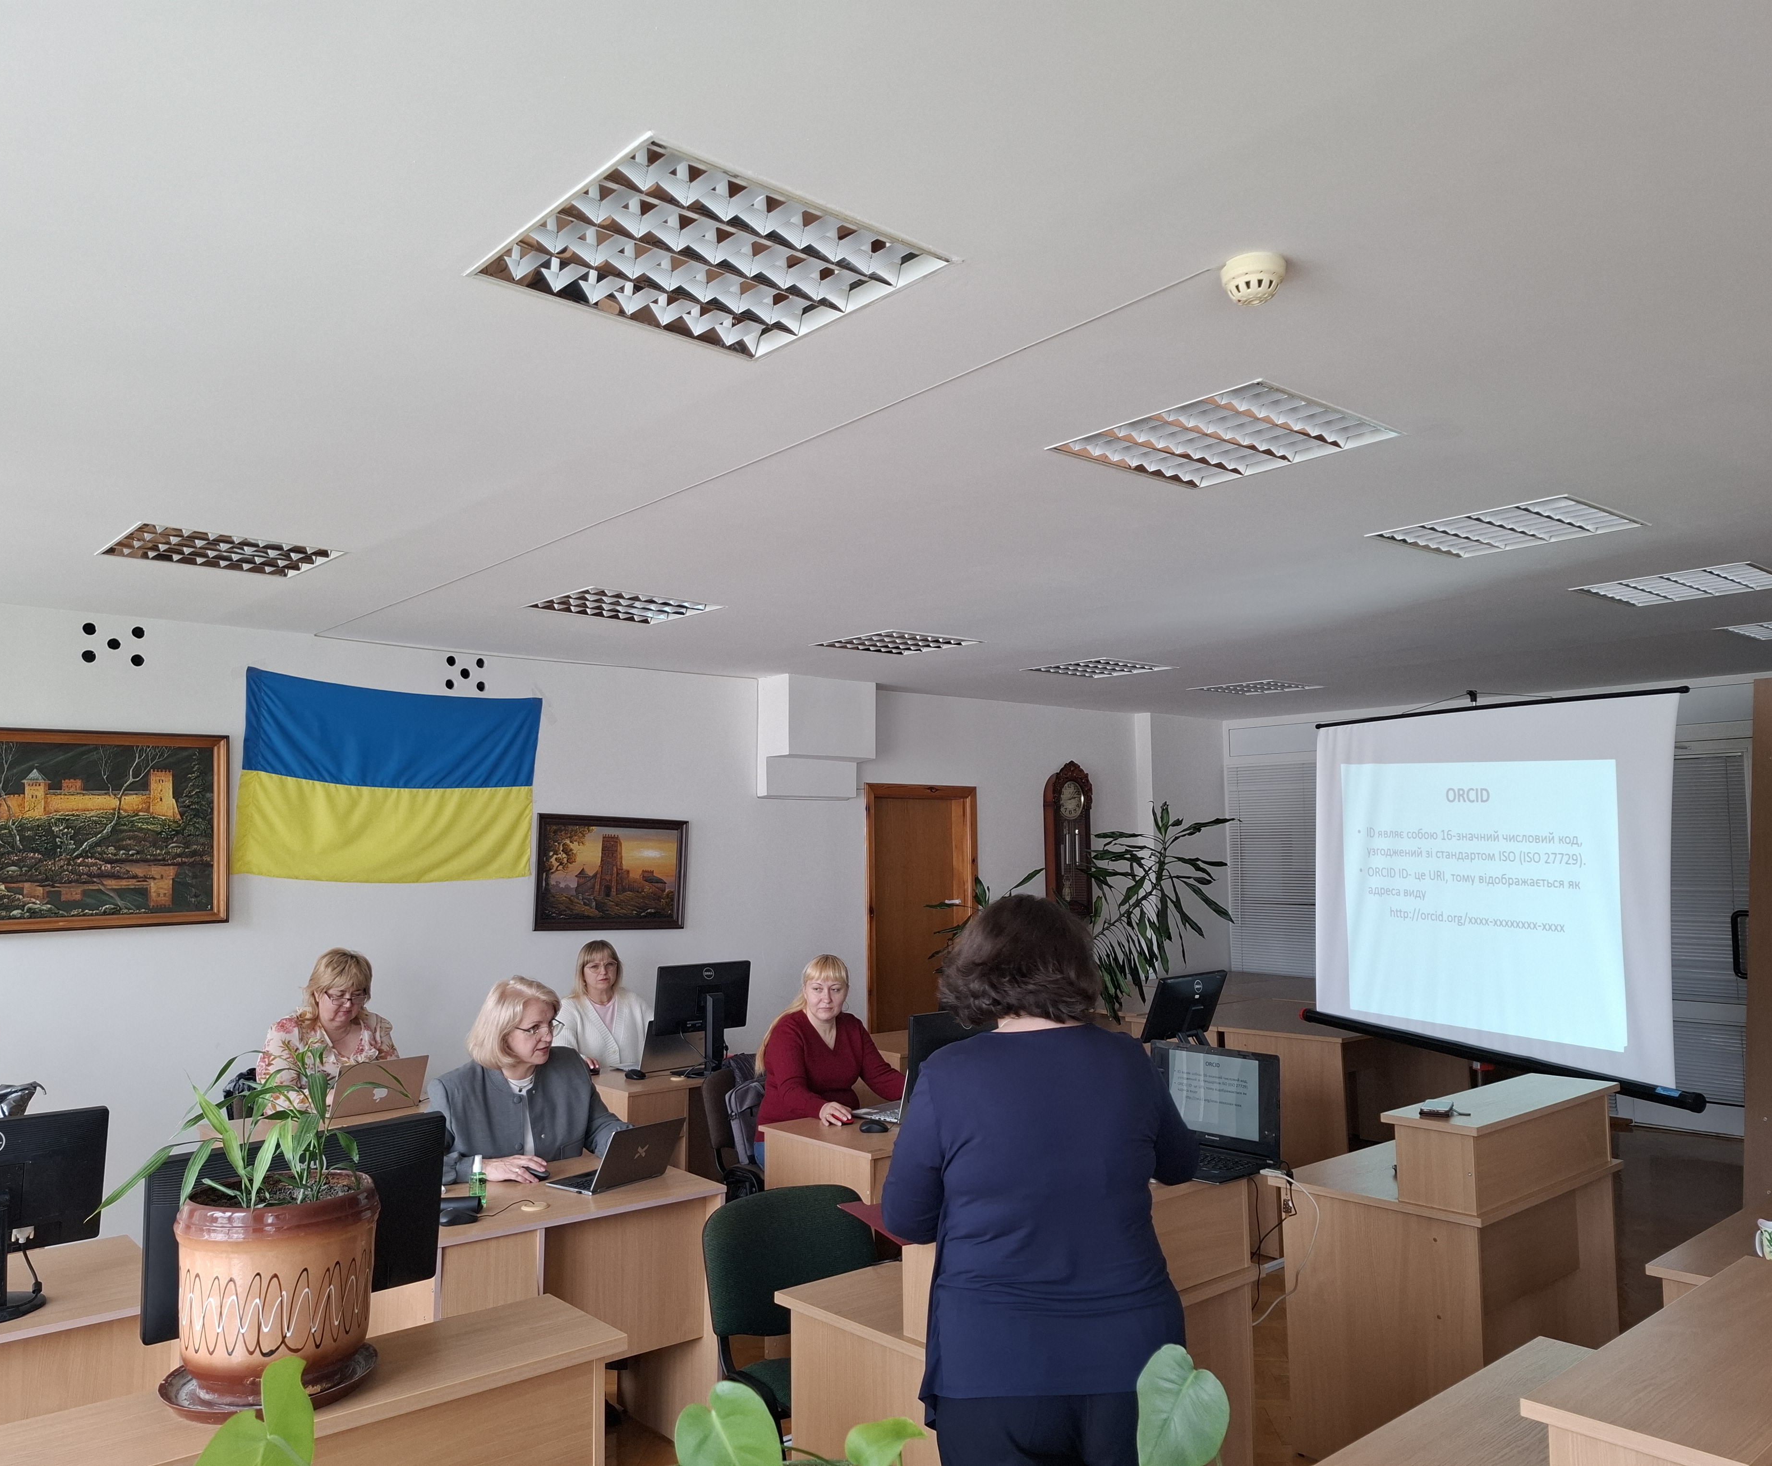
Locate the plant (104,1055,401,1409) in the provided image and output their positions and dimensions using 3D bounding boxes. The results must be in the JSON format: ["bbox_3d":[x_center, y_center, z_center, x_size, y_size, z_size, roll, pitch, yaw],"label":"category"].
[{"bbox_3d":[-0.850,0.657,1.777,0.393,0.434,0.373,4,-6,-41],"label":"plant"}]

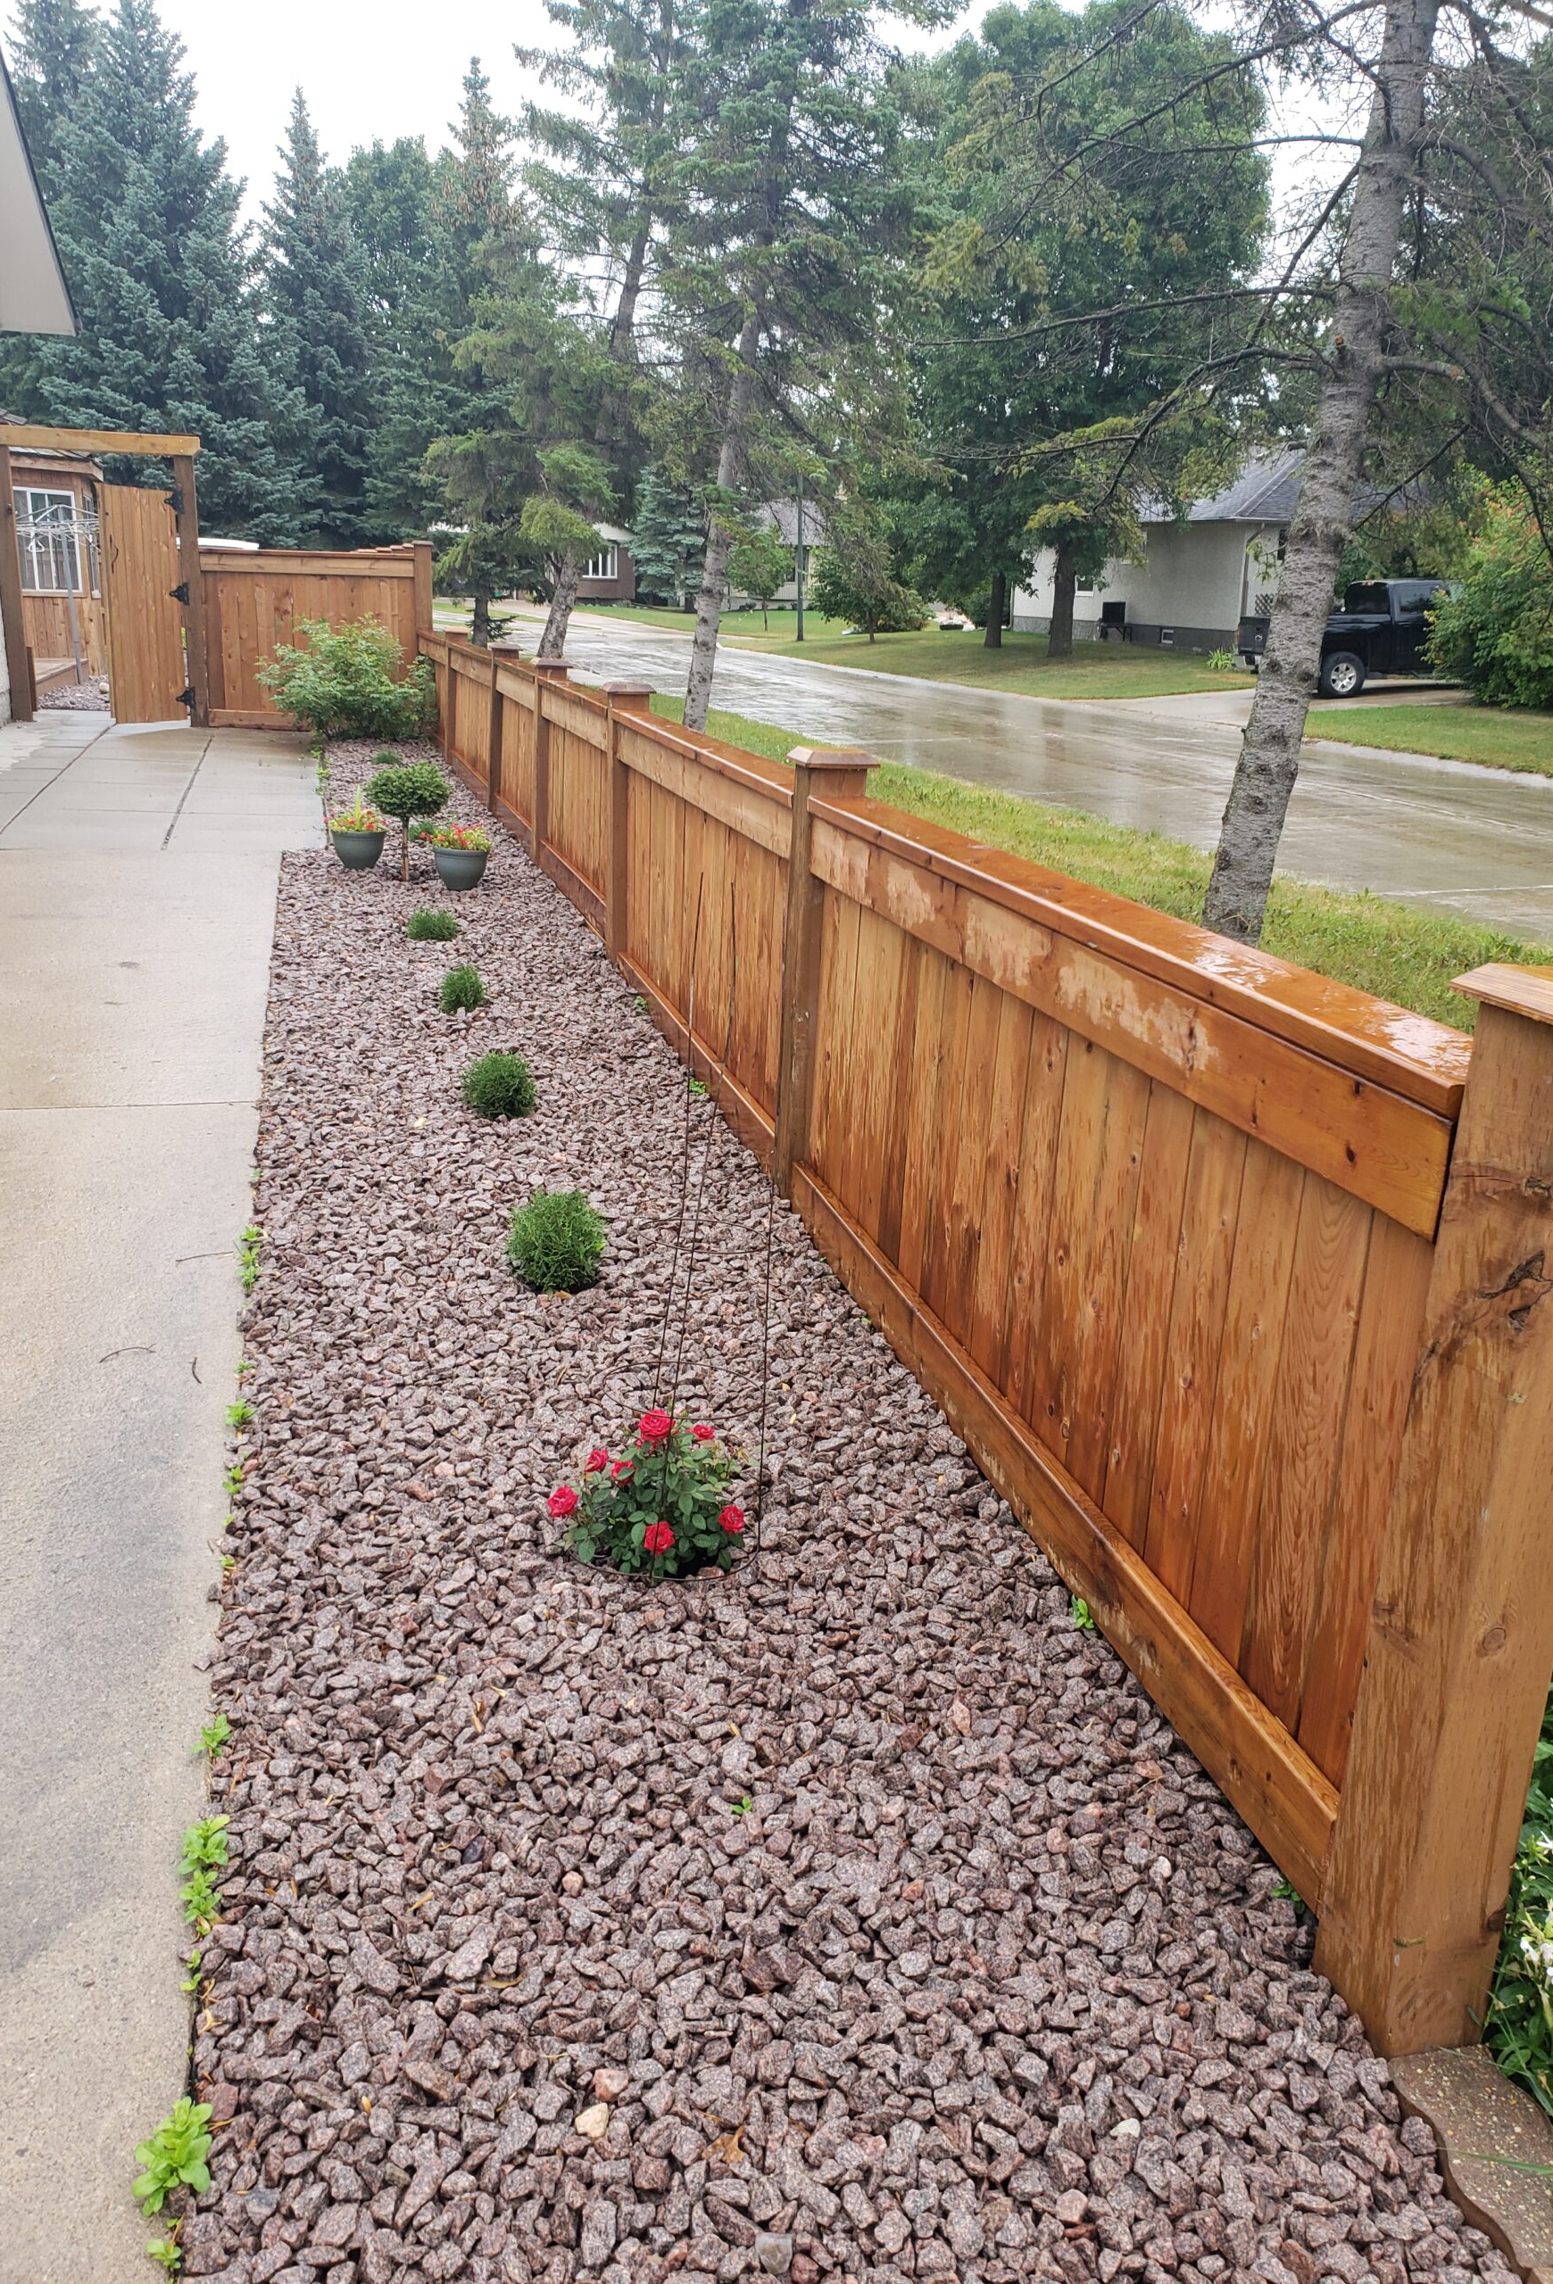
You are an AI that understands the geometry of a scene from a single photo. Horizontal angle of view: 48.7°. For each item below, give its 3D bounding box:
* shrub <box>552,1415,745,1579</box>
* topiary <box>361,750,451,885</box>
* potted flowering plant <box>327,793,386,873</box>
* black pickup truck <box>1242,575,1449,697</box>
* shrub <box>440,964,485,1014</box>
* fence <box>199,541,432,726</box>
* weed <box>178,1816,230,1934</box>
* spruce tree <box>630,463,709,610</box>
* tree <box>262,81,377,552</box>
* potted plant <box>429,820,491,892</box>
[{"bbox_3d":[-0.196,0.539,2.622,0.305,0.250,0.280,-3,18,-14],"label":"shrub"},{"bbox_3d":[-1.657,-1.442,7.646,0.370,0.555,0.370,-2,18,-15],"label":"topiary"},{"bbox_3d":[-2.090,-1.534,8.550,0.310,0.390,0.310,-3,18,-14],"label":"potted flowering plant"},{"bbox_3d":[11.420,-9.250,31.450,5.850,1.890,2.030,-5,19,-13],"label":"black pickup truck"},{"bbox_3d":[-1.082,-0.526,5.913,0.160,0.175,0.160,-3,18,-14],"label":"shrub"},{"bbox_3d":[-3.777,-4.137,14.151,1.792,1.434,0.140,-2,18,-15],"label":"fence"},{"bbox_3d":[-0.632,0.801,1.891,0.055,0.065,0.120,-2,18,-15],"label":"weed"},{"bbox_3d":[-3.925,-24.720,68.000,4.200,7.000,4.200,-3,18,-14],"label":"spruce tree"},{"bbox_3d":[-8.769,-14.262,32.061,3.000,9.389,3.000,-2,18,-15],"label":"tree"},{"bbox_3d":[-1.391,-1.263,7.536,0.280,0.305,0.280,-2,18,-15],"label":"potted plant"}]

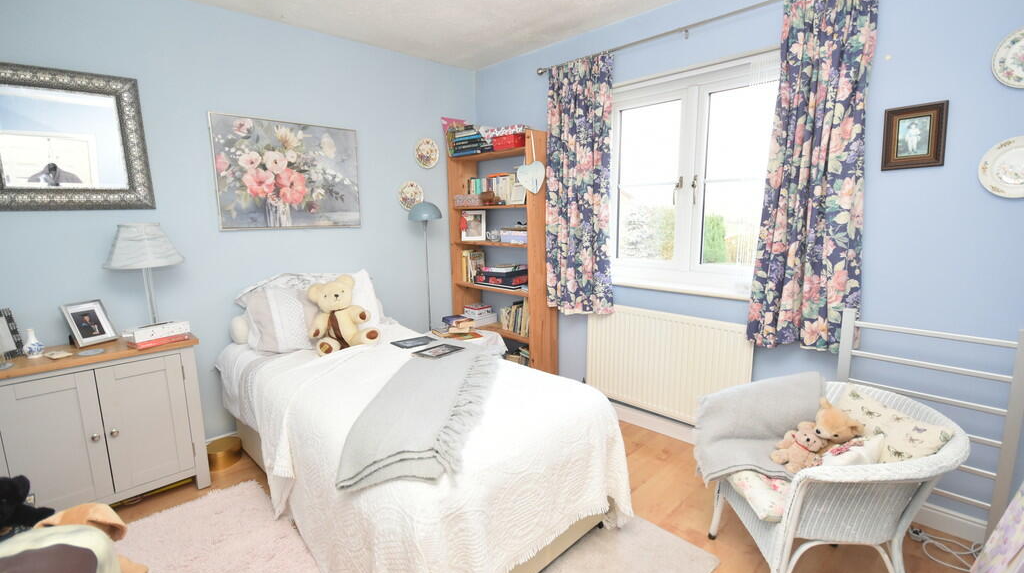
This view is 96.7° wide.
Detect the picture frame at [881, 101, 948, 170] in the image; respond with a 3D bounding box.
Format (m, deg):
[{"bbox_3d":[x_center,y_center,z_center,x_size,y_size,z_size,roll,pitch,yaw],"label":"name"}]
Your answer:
[{"bbox_3d":[1.558,-0.577,1.763,0.025,0.233,0.183,-10,13,-43],"label":"picture frame"}]

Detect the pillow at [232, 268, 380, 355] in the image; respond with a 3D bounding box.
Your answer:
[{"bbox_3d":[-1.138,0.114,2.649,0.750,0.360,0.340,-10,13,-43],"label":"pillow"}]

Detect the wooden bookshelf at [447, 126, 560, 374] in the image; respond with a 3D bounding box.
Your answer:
[{"bbox_3d":[-0.067,-0.125,3.316,0.300,1.814,0.806,-10,13,-43],"label":"wooden bookshelf"}]

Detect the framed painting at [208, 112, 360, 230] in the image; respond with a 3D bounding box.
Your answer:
[{"bbox_3d":[-1.284,-0.648,2.678,0.800,0.615,0.030,-10,13,-43],"label":"framed painting"}]

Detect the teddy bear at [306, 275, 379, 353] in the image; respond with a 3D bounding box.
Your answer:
[{"bbox_3d":[-0.932,0.132,2.488,0.350,0.385,0.260,-7,11,-32],"label":"teddy bear"}]

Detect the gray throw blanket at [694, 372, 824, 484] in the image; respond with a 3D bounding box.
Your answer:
[{"bbox_3d":[0.881,0.496,1.622,0.460,0.290,0.350,-1,9,2],"label":"gray throw blanket"}]

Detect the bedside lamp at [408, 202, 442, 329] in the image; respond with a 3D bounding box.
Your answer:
[{"bbox_3d":[-0.586,0.110,3.239,0.230,1.390,0.230,-10,13,-43],"label":"bedside lamp"}]

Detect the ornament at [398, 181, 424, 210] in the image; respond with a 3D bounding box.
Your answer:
[{"bbox_3d":[-0.706,-0.633,3.199,0.208,0.210,0.025,-10,13,-43],"label":"ornament"}]

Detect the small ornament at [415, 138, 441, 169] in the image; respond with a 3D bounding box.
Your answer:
[{"bbox_3d":[-0.602,-0.949,3.254,0.210,0.214,0.025,-10,13,-43],"label":"small ornament"}]

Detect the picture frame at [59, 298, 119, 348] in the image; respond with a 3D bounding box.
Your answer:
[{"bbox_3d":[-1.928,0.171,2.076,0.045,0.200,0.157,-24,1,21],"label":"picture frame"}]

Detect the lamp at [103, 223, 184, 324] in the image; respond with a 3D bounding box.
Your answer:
[{"bbox_3d":[-1.708,-0.024,2.139,0.300,0.540,0.290,-10,13,-43],"label":"lamp"}]

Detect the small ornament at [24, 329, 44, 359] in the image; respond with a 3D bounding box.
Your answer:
[{"bbox_3d":[-2.022,0.243,1.919,0.066,0.120,0.066,-10,13,-43],"label":"small ornament"}]

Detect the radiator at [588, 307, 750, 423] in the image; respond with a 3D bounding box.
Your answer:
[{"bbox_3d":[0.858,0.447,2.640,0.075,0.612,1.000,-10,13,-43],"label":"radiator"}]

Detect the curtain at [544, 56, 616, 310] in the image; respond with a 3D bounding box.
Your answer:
[{"bbox_3d":[0.422,-0.594,2.882,0.120,1.560,0.500,-10,13,-43],"label":"curtain"}]

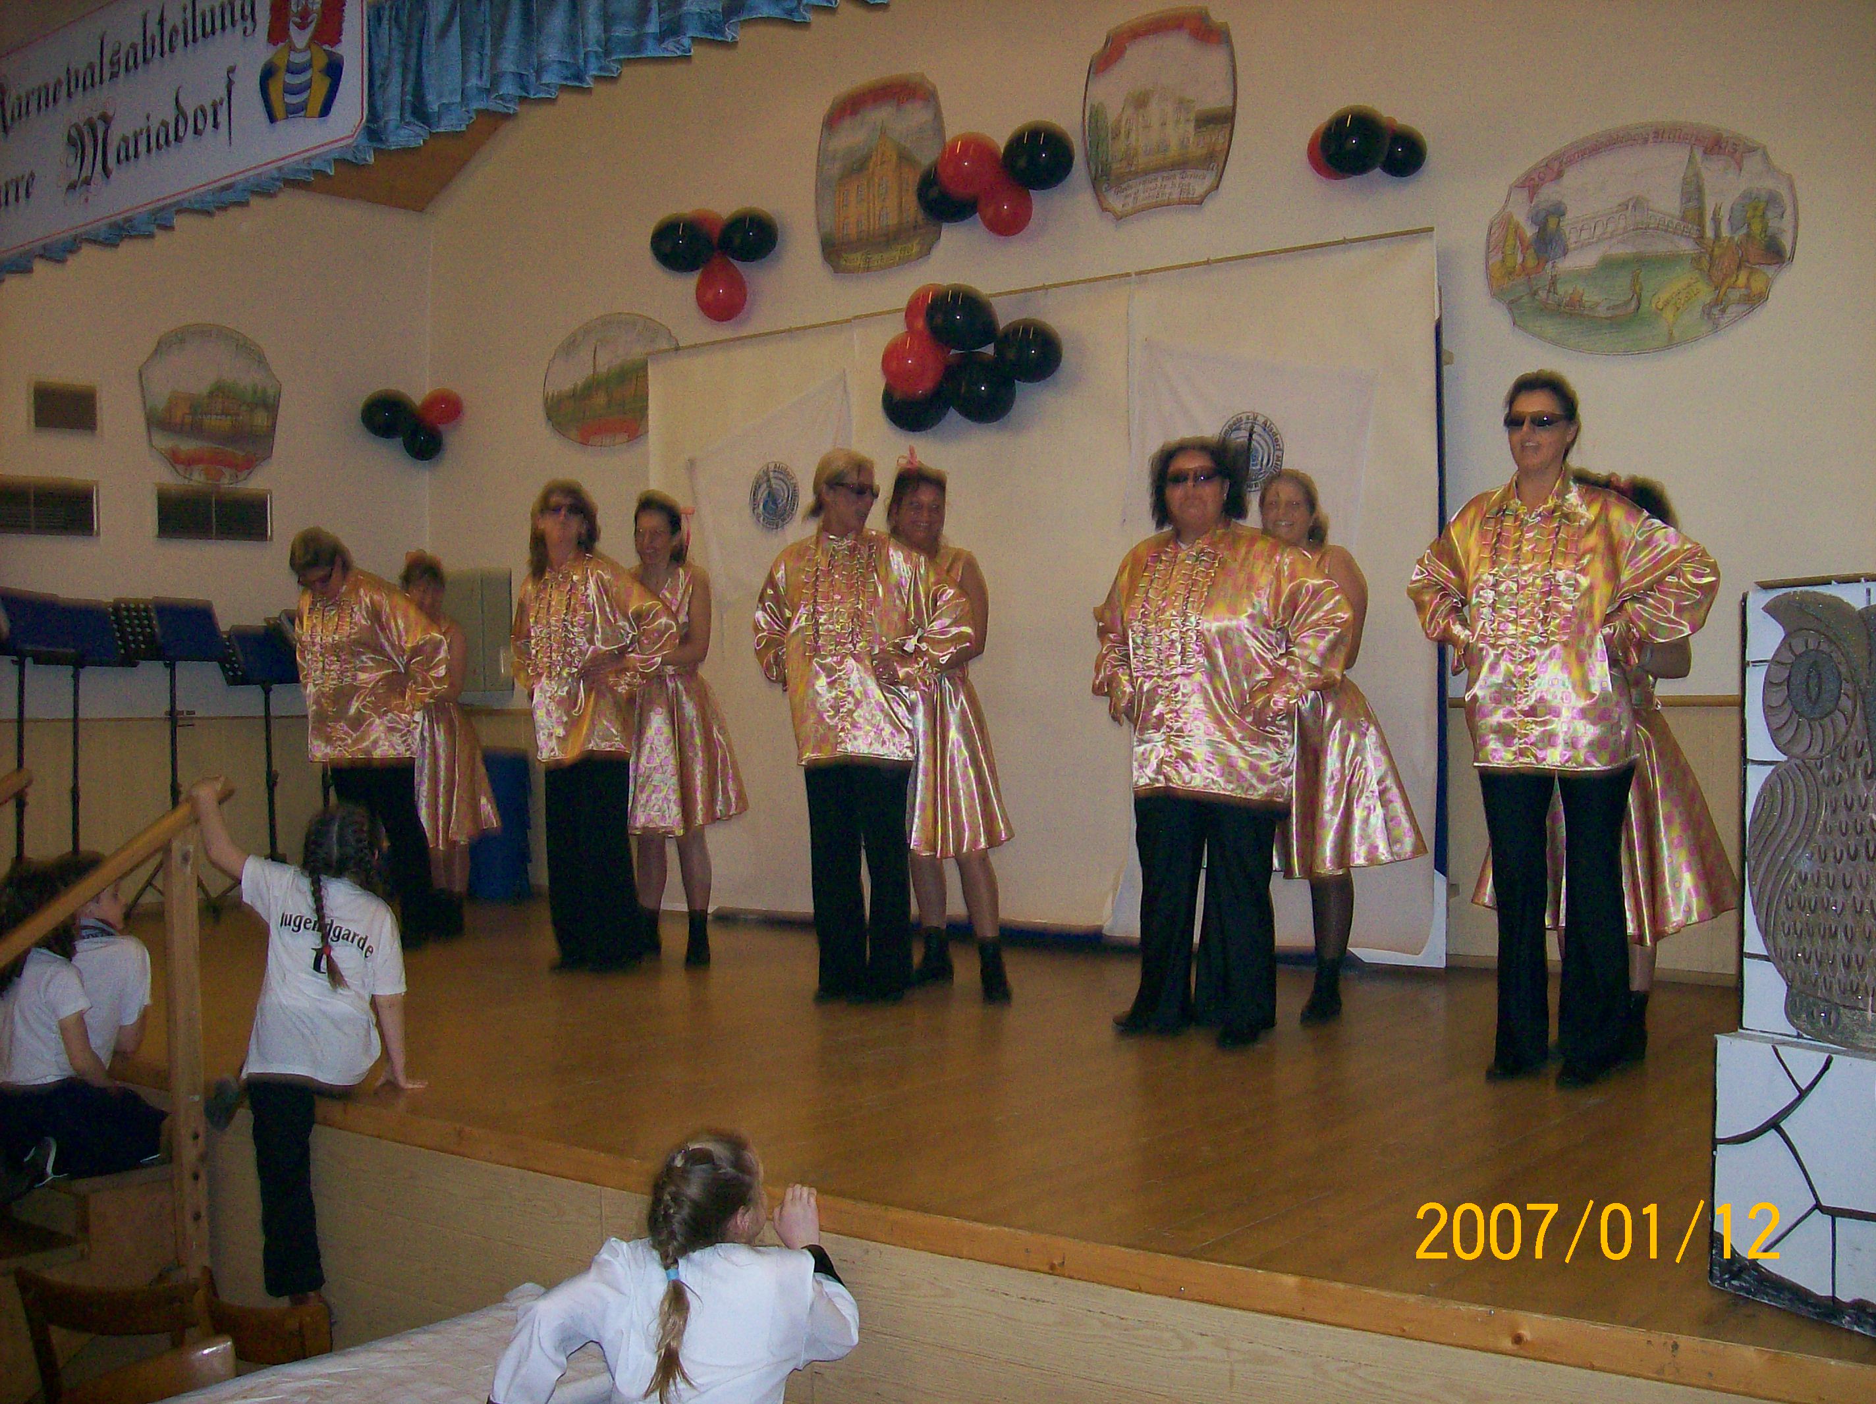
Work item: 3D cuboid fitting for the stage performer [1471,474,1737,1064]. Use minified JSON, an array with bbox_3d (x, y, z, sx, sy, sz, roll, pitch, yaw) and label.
[{"bbox_3d":[1.715,0.151,5.020,0.640,1.520,0.600,0,0,37],"label":"stage performer"}]

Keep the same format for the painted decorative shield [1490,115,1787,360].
[{"bbox_3d":[2.348,-1.555,6.569,1.028,0.758,0.030,-1,-1,36],"label":"painted decorative shield"}]

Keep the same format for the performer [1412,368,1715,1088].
[{"bbox_3d":[1.533,0.052,4.779,0.740,1.725,0.440,-1,-1,30],"label":"performer"}]

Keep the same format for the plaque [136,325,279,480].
[{"bbox_3d":[-3.433,-1.412,9.243,0.661,0.754,0.030,0,-1,-39],"label":"plaque"}]

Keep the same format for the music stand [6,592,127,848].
[{"bbox_3d":[-3.758,0.264,8.486,0.500,1.410,0.480,0,-1,-39],"label":"music stand"}]

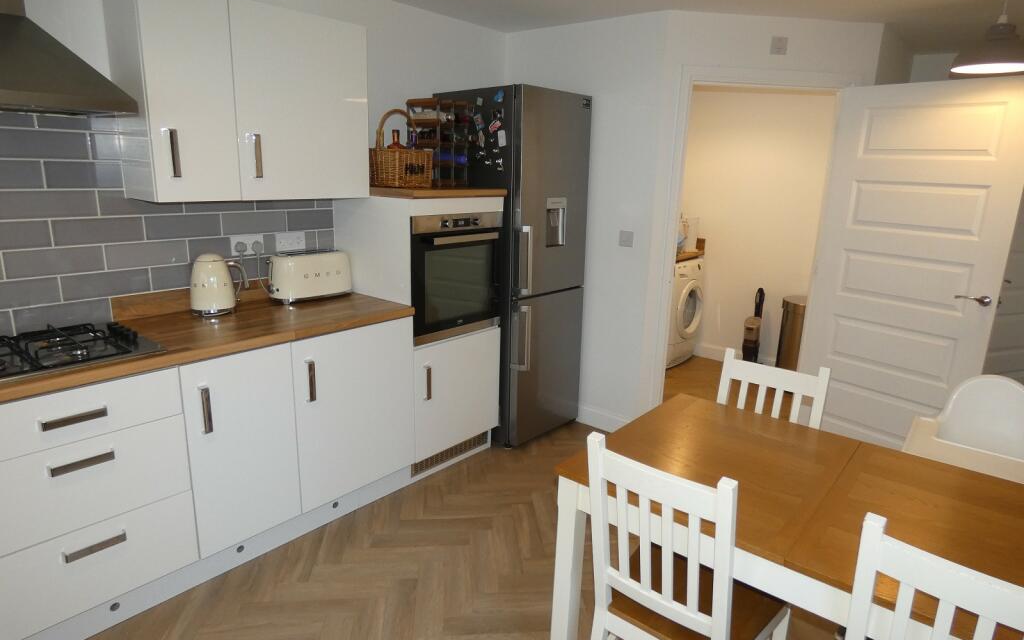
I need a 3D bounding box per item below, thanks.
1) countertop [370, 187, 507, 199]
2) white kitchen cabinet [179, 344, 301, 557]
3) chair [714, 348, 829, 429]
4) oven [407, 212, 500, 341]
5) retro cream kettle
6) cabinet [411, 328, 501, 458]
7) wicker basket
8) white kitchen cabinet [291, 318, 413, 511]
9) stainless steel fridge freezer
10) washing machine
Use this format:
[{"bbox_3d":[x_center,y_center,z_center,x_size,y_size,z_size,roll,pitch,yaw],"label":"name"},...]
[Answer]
[{"bbox_3d":[-0.459,-0.641,2.973,0.615,0.037,0.625,13,18,39],"label":"countertop"},{"bbox_3d":[-1.188,0.424,2.358,0.600,0.726,0.397,13,18,39],"label":"white kitchen cabinet"},{"bbox_3d":[0.770,0.606,1.982,0.420,0.920,0.440,13,18,39],"label":"chair"},{"bbox_3d":[-0.438,-0.256,3.035,0.580,0.595,0.605,13,18,39],"label":"oven"},{"bbox_3d":[-1.235,-0.148,2.493,0.228,0.245,0.172,-4,15,-22],"label":"retro cream kettle"},{"bbox_3d":[-0.474,0.318,3.195,0.600,0.570,0.605,13,18,39],"label":"cabinet"},{"bbox_3d":[-0.555,-0.834,2.896,0.250,0.370,0.225,13,18,39],"label":"wicker basket"},{"bbox_3d":[-0.864,0.342,2.728,0.600,0.726,0.602,13,18,39],"label":"white kitchen cabinet"},{"bbox_3d":[-0.003,-0.310,3.535,0.715,1.935,0.593,13,18,39],"label":"stainless steel fridge freezer"},{"bbox_3d":[1.231,-0.090,5.041,0.575,0.855,0.600,13,18,39],"label":"washing machine"}]

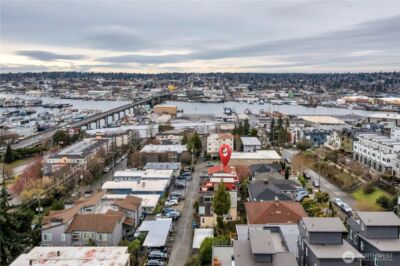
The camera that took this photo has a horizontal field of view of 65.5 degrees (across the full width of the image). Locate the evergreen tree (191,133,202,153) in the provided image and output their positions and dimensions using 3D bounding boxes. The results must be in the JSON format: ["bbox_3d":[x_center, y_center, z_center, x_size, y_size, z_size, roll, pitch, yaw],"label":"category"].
[{"bbox_3d":[-1.500,6.260,189.530,7.200,14.000,7.000,0,10,2],"label":"evergreen tree"}]

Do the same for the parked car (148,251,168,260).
[{"bbox_3d":[-9.887,29.329,74.047,4.650,1.600,1.880,1,10,3],"label":"parked car"}]

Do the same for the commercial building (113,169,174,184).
[{"bbox_3d":[-22.350,19.410,125.690,22.500,6.000,12.000,0,10,2],"label":"commercial building"}]

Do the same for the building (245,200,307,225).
[{"bbox_3d":[21.428,23.187,86.026,17.000,8.000,14.500,1,10,3],"label":"building"}]

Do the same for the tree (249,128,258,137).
[{"bbox_3d":[38.061,2.243,221.111,7.000,10.500,7.000,0,11,0],"label":"tree"}]

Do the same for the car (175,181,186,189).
[{"bbox_3d":[-8.296,21.861,130.924,4.600,1.550,1.850,1,10,3],"label":"car"}]

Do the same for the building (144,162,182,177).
[{"bbox_3d":[-17.585,18.079,148.235,16.800,4.600,11.500,1,10,3],"label":"building"}]

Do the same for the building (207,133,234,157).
[{"bbox_3d":[12.844,7.038,192.753,16.000,13.600,14.000,1,10,3],"label":"building"}]

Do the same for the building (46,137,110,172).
[{"bbox_3d":[-69.500,12.336,185.860,20.500,9.600,46.000,0,11,2],"label":"building"}]

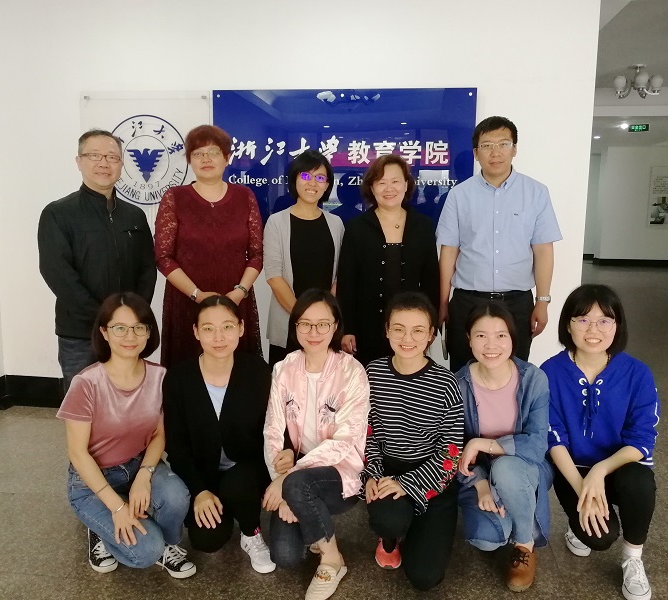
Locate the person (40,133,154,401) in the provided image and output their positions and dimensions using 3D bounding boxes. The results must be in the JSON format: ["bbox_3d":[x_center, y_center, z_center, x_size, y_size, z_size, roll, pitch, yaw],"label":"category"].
[{"bbox_3d":[-1.000,0.125,2.685,0.500,1.662,0.340,-4,9,-32],"label":"person"}]

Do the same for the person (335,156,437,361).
[{"bbox_3d":[0.238,0.175,2.730,0.440,1.579,0.310,0,8,-5],"label":"person"}]

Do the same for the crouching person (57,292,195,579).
[{"bbox_3d":[-0.841,0.465,2.531,0.490,1.036,0.680,-3,9,-22],"label":"crouching person"}]

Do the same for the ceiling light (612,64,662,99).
[{"bbox_3d":[4.009,-2.887,8.228,0.640,0.405,0.640,1,8,0],"label":"ceiling light"}]

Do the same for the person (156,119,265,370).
[{"bbox_3d":[-0.515,0.130,2.624,0.460,1.680,0.320,-1,8,-14],"label":"person"}]

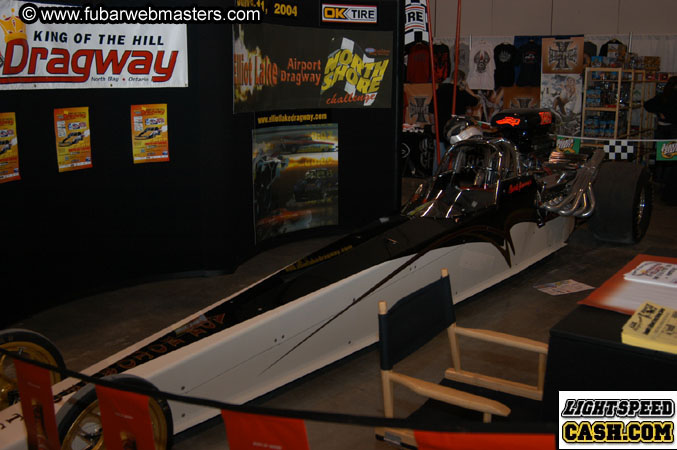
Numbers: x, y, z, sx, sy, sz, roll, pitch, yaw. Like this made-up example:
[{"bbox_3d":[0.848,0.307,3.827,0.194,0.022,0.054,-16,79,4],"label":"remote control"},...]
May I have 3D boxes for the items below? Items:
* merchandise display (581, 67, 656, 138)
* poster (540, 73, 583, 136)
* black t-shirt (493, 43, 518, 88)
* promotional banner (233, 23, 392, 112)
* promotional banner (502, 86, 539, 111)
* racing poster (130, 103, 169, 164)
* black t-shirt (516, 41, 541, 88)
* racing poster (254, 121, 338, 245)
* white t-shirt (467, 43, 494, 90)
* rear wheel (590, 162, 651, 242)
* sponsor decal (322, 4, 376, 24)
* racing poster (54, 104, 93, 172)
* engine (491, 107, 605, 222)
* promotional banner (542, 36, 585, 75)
[{"bbox_3d":[4.494,-1.483,10.861,0.500,1.930,2.100,8,14,36],"label":"merchandise display"},{"bbox_3d":[3.669,-1.982,11.127,0.705,1.042,0.020,2,11,10],"label":"poster"},{"bbox_3d":[2.756,-2.618,11.129,0.411,0.730,0.090,0,12,0],"label":"black t-shirt"},{"bbox_3d":[-0.215,-1.501,6.497,1.910,0.775,0.170,-10,15,-38],"label":"promotional banner"},{"bbox_3d":[3.402,-2.265,12.607,0.660,0.620,0.030,-1,12,-2],"label":"promotional banner"},{"bbox_3d":[-1.432,-0.696,5.163,0.287,0.444,0.015,-9,14,-35],"label":"racing poster"},{"bbox_3d":[3.124,-2.653,11.121,0.411,0.737,0.090,0,12,0],"label":"black t-shirt"},{"bbox_3d":[-0.441,-0.470,7.194,1.187,1.180,0.060,-11,15,-43],"label":"racing poster"},{"bbox_3d":[2.345,-2.606,11.131,0.461,0.770,0.090,0,12,0],"label":"white t-shirt"},{"bbox_3d":[3.085,-0.252,7.371,0.447,0.863,0.863,9,14,37],"label":"rear wheel"},{"bbox_3d":[0.127,-2.299,7.385,0.685,0.200,0.015,-6,13,-29],"label":"sponsor decal"},{"bbox_3d":[-1.886,-0.613,4.822,0.015,0.444,0.287,7,14,33],"label":"racing poster"},{"bbox_3d":[2.002,-0.627,6.801,0.900,1.050,1.100,9,14,37],"label":"engine"},{"bbox_3d":[4.137,-3.116,12.434,0.770,0.650,0.030,-1,12,-2],"label":"promotional banner"}]

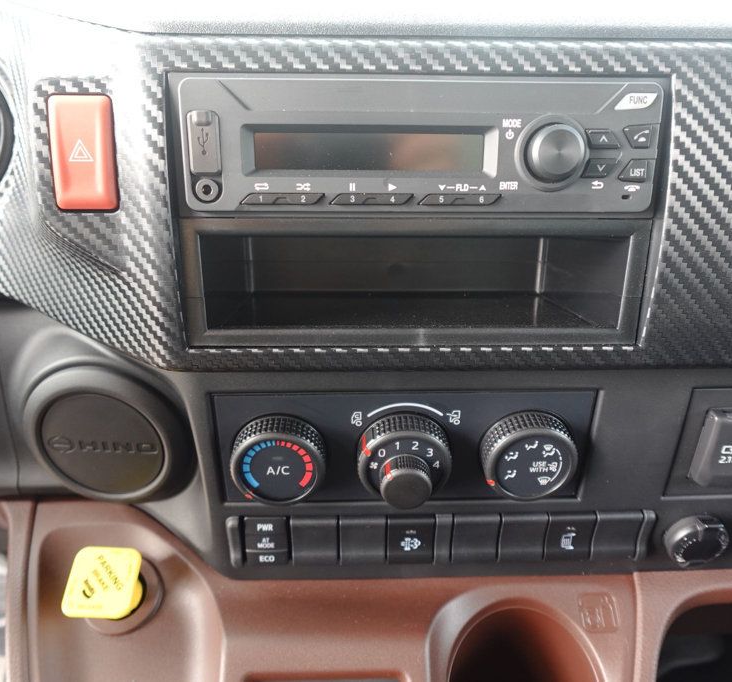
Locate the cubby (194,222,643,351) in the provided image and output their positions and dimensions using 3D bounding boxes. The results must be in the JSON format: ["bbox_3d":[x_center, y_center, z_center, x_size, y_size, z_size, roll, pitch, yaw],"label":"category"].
[{"bbox_3d":[0.019,-0.033,0.265,0.180,0.050,0.090,0,14,-1],"label":"cubby"}]

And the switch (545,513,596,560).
[{"bbox_3d":[0.099,0.093,0.280,0.023,0.029,0.010,0,20,0],"label":"switch"}]

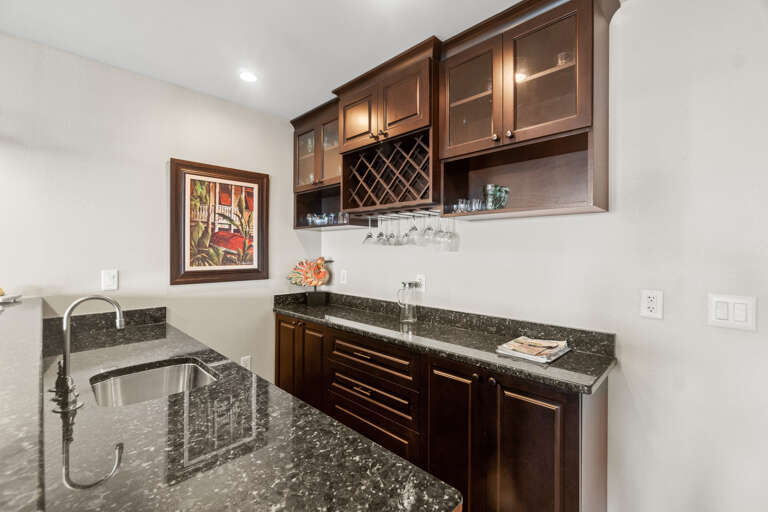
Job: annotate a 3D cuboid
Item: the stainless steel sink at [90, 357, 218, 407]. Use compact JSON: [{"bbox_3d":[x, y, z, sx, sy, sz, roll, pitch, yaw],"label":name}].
[{"bbox_3d":[-0.761,0.521,1.075,0.395,0.190,0.325,1,1,43],"label":"stainless steel sink"}]

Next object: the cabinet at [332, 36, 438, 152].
[{"bbox_3d":[0.114,-0.811,1.880,0.715,0.382,0.440,1,1,43],"label":"cabinet"}]

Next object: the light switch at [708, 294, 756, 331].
[{"bbox_3d":[1.228,0.199,1.131,0.115,0.117,0.010,1,1,43],"label":"light switch"}]

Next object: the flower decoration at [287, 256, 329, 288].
[{"bbox_3d":[-0.595,0.125,2.507,0.310,0.230,0.110,0,0,-13],"label":"flower decoration"}]

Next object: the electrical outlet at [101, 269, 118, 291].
[{"bbox_3d":[-1.506,0.134,1.761,0.010,0.115,0.073,1,1,43],"label":"electrical outlet"}]

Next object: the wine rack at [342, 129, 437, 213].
[{"bbox_3d":[0.123,-0.441,1.899,0.675,0.355,0.400,1,1,43],"label":"wine rack"}]

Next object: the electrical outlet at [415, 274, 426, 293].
[{"bbox_3d":[0.232,0.179,2.067,0.072,0.115,0.010,1,1,43],"label":"electrical outlet"}]

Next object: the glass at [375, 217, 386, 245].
[{"bbox_3d":[-0.020,-0.157,1.966,0.078,0.180,0.078,0,0,0],"label":"glass"}]

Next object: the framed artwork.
[{"bbox_3d":[-1.089,-0.211,2.181,0.035,0.775,0.630,1,1,43],"label":"framed artwork"}]

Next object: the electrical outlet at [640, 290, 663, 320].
[{"bbox_3d":[1.071,0.193,1.279,0.070,0.115,0.010,1,1,43],"label":"electrical outlet"}]

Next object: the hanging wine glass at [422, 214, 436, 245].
[{"bbox_3d":[0.259,-0.145,1.819,0.078,0.180,0.078,0,0,0],"label":"hanging wine glass"}]

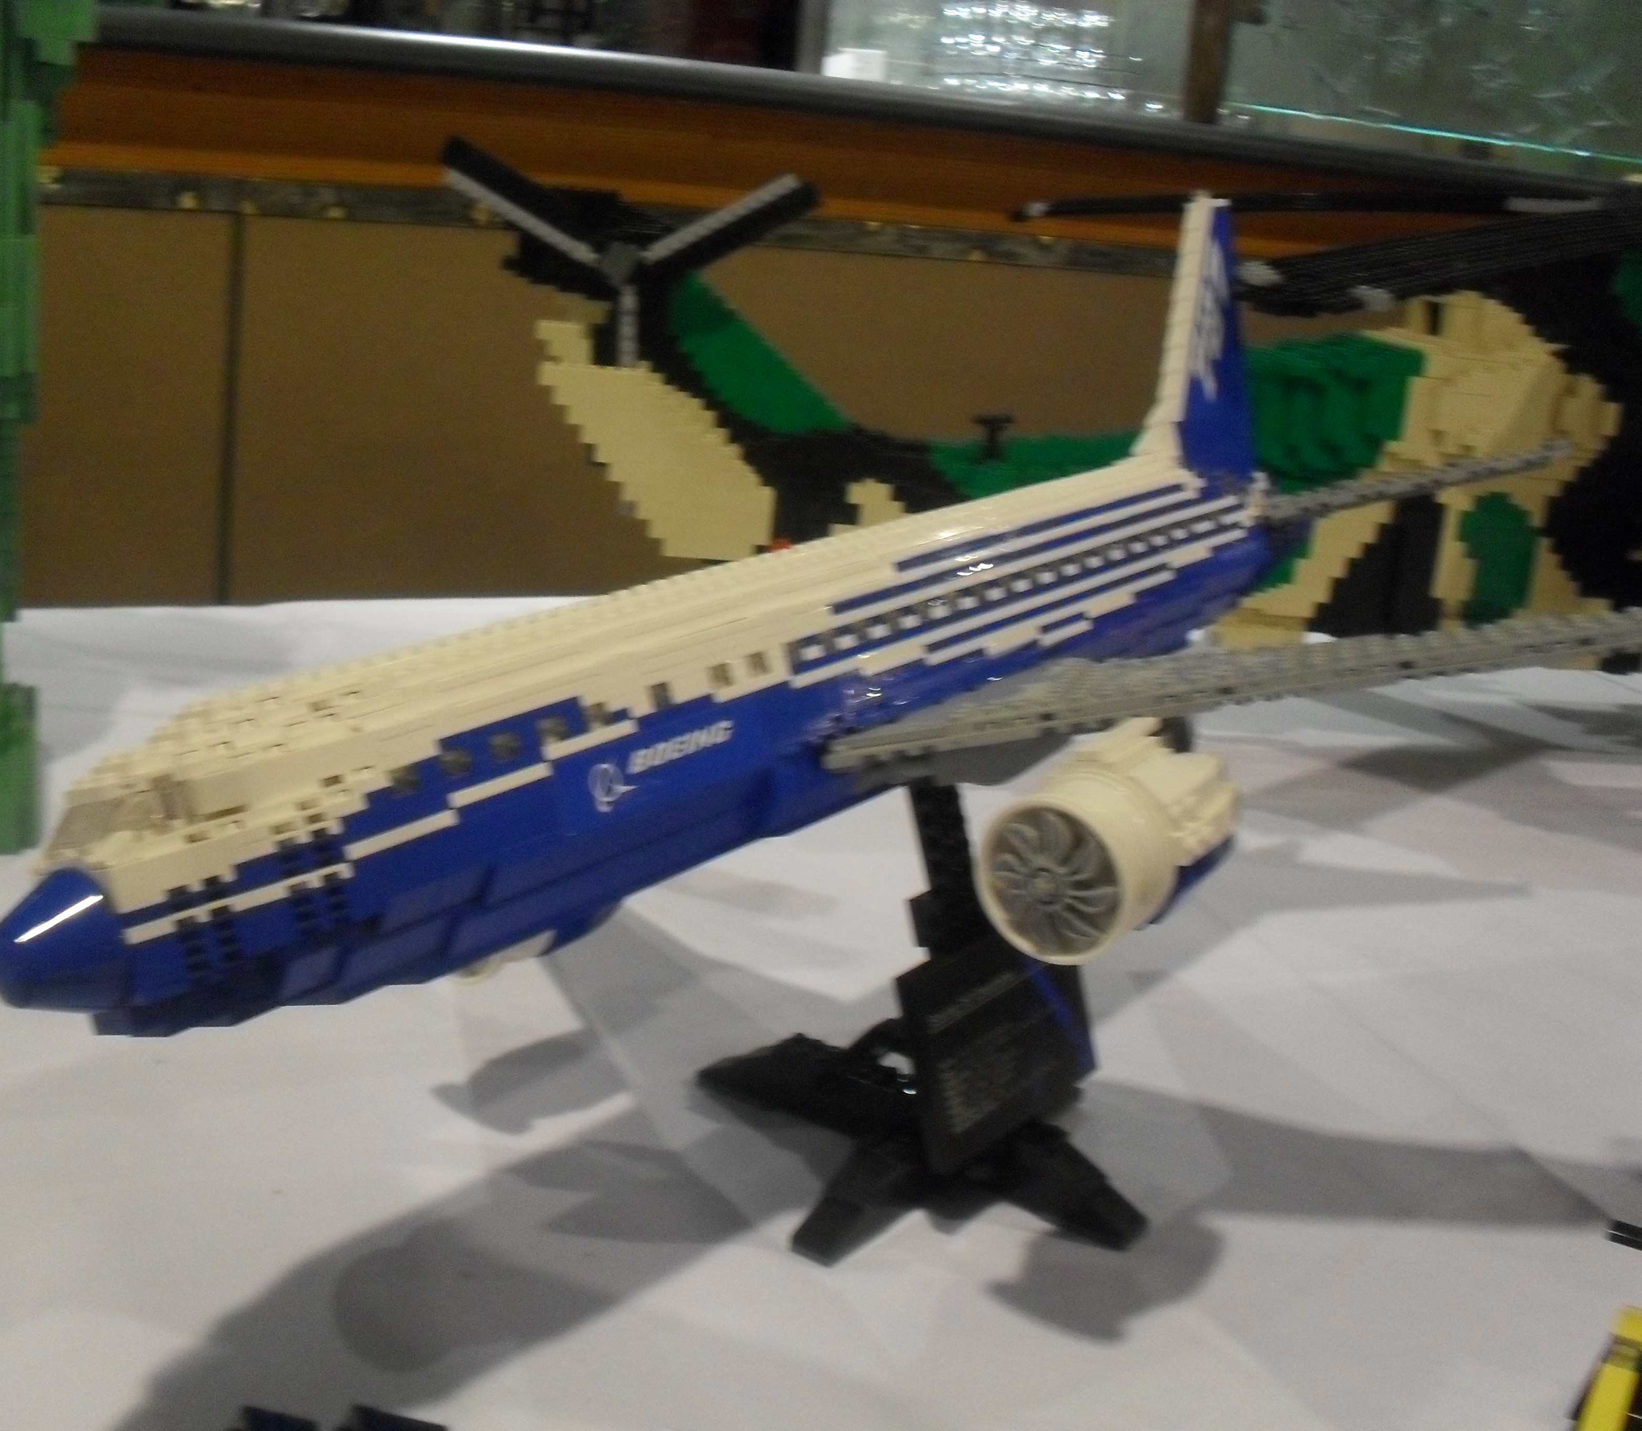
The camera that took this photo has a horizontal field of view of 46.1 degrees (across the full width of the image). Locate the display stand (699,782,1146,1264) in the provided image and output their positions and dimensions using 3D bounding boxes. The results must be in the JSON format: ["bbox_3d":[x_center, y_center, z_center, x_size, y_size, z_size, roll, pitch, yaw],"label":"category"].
[{"bbox_3d":[0.036,0.084,0.641,0.160,0.135,0.160,15,17,35],"label":"display stand"}]

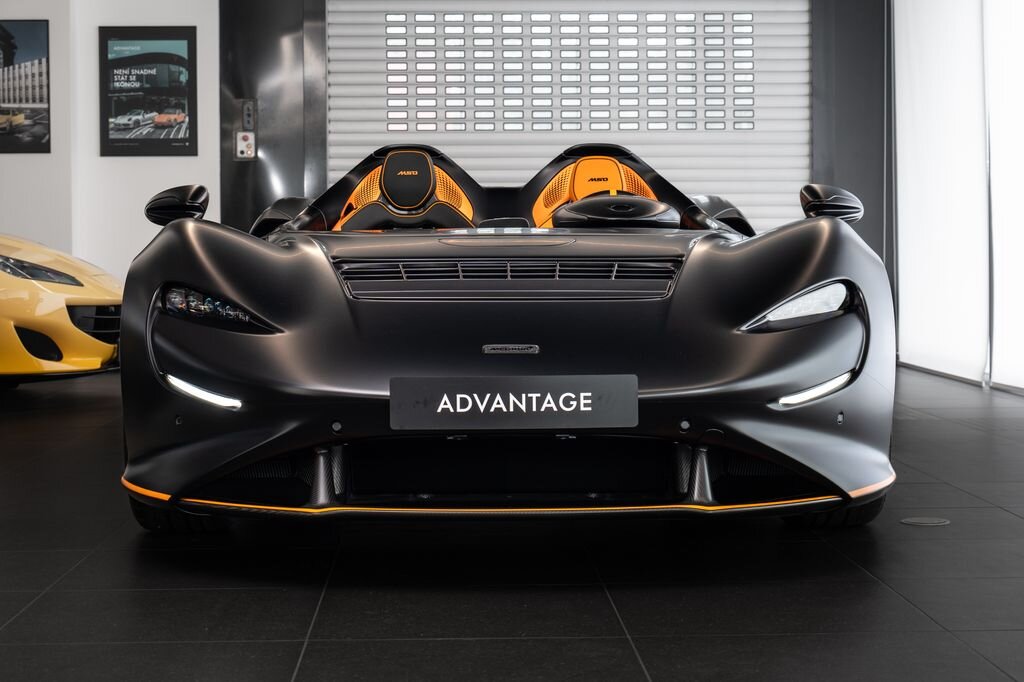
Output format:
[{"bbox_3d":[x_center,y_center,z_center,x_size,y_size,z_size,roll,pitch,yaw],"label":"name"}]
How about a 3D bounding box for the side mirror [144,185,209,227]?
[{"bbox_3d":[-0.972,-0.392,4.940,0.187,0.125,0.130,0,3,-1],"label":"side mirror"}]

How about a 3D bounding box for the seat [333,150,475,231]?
[{"bbox_3d":[-0.339,-0.204,5.490,0.510,0.820,0.680,0,3,-1],"label":"seat"}]

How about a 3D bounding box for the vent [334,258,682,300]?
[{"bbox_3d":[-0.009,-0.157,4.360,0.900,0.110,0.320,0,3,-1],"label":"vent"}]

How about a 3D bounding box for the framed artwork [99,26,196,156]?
[{"bbox_3d":[-2.216,-1.518,10.380,0.600,0.795,0.030,0,3,-2],"label":"framed artwork"}]

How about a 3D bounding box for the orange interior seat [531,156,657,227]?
[{"bbox_3d":[0.304,-0.208,5.489,0.510,0.820,0.680,0,3,-1],"label":"orange interior seat"}]

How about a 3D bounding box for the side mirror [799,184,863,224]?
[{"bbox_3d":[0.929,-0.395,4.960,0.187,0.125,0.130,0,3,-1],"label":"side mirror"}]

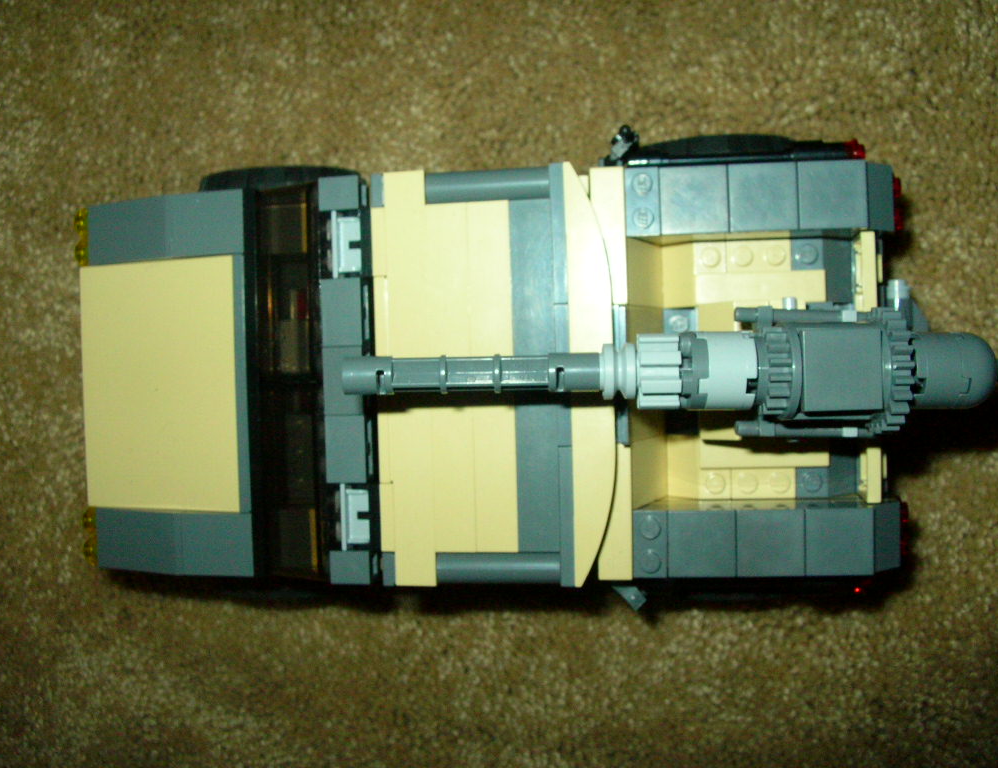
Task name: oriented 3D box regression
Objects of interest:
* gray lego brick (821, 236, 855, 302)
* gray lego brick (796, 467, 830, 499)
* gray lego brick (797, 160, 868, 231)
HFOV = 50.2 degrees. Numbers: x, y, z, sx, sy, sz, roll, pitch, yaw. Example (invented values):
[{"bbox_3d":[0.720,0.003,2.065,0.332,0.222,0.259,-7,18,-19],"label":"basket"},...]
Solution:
[{"bbox_3d":[0.084,-0.028,0.266,0.009,0.009,0.016,-1,91,2],"label":"gray lego brick"},{"bbox_3d":[0.077,0.025,0.265,0.008,0.009,0.008,-1,91,2],"label":"gray lego brick"},{"bbox_3d":[0.077,-0.043,0.249,0.016,0.005,0.016,-1,91,2],"label":"gray lego brick"}]

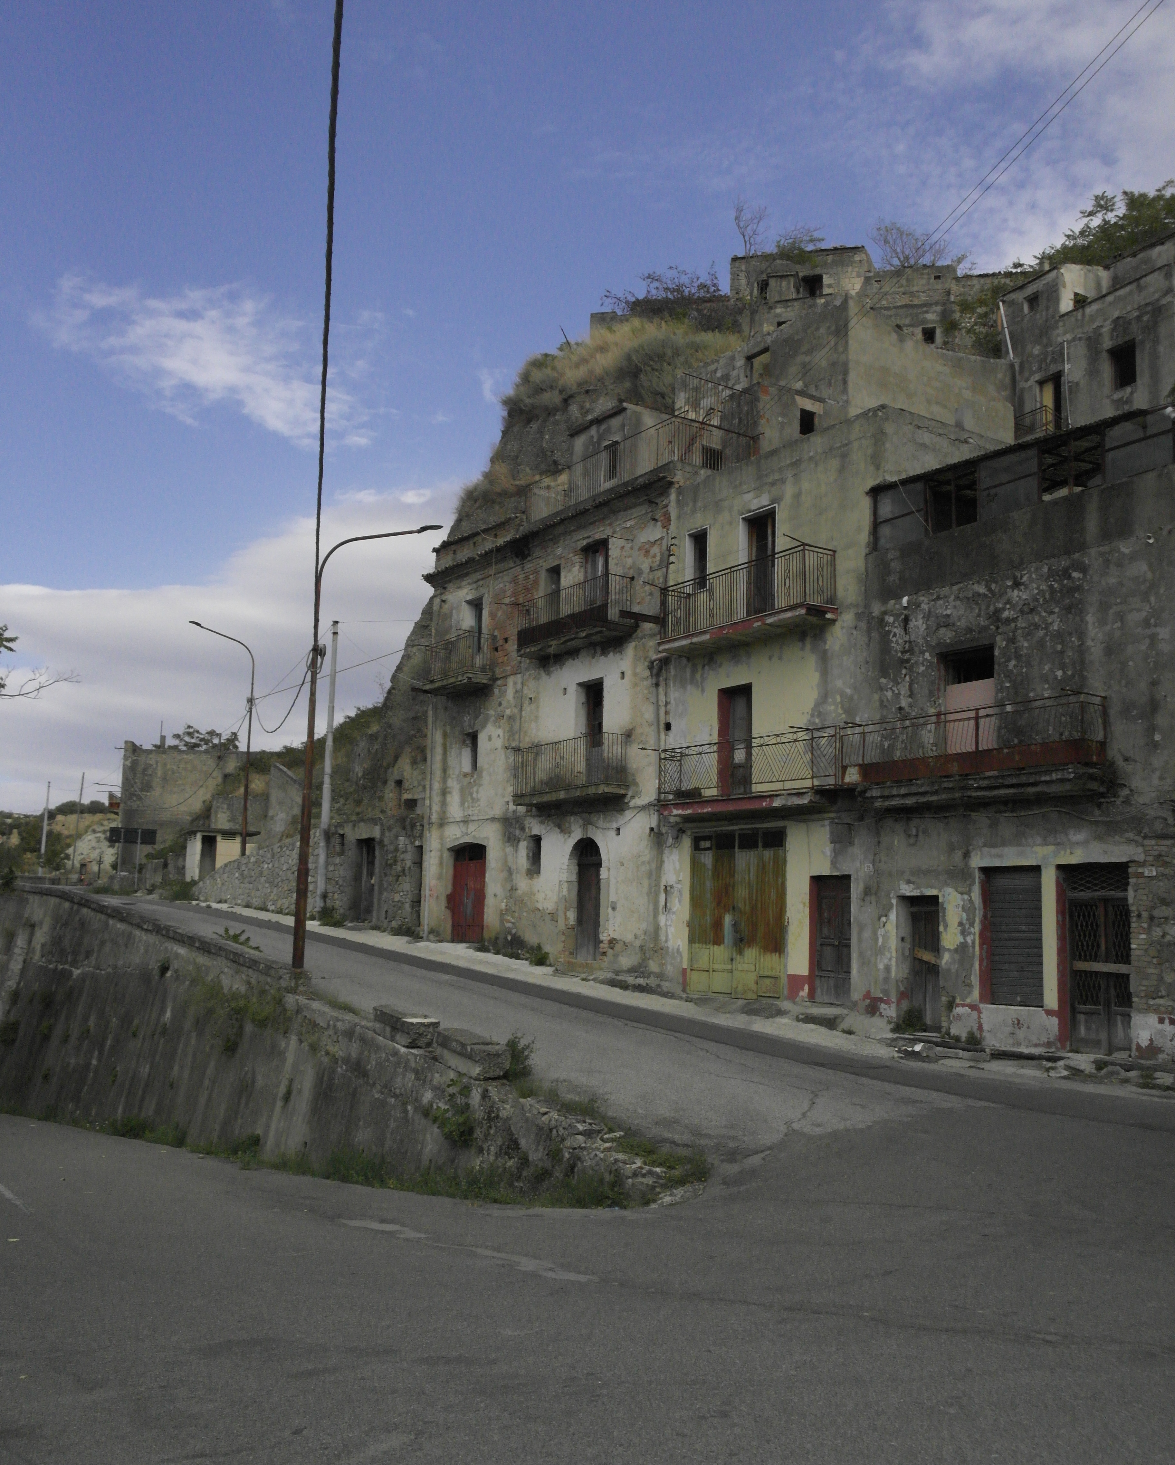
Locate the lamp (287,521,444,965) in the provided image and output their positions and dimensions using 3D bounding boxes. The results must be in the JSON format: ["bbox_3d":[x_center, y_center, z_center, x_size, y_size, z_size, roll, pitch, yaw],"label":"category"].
[{"bbox_3d":[-3.712,0.081,22.516,2.261,7.771,0.280,5,-9,-28],"label":"lamp"}]

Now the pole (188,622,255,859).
[{"bbox_3d":[-11.711,0.361,41.821,2.353,7.478,0.300,8,-10,-40],"label":"pole"}]

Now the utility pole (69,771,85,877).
[{"bbox_3d":[-38.775,6.944,100.531,0.220,7.760,0.220,3,-8,0],"label":"utility pole"}]

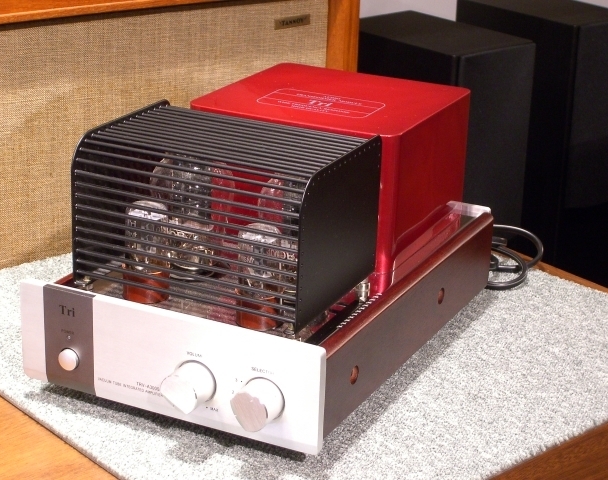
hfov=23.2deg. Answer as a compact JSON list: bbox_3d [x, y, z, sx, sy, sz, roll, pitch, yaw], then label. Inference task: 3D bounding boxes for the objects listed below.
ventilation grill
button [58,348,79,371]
[{"bbox_3d":[-0.054,-0.023,1.055,0.178,0.109,0.129,12,23,24],"label":"ventilation grill"},{"bbox_3d":[-0.167,0.085,1.049,0.016,0.016,0.004,12,23,24],"label":"button"}]

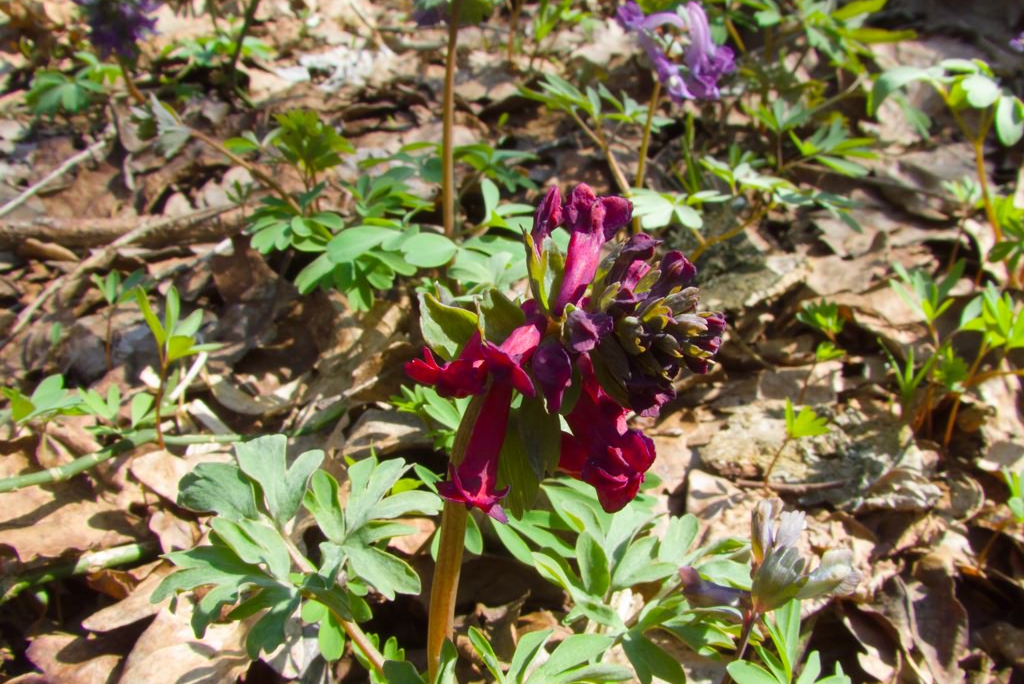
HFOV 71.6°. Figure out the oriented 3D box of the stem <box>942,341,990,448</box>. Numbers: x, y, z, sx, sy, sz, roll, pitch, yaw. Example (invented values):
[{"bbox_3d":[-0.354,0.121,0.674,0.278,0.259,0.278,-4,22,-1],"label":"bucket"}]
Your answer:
[{"bbox_3d":[0.165,0.020,0.257,0.004,0.051,0.004,-5,38,4],"label":"stem"}]

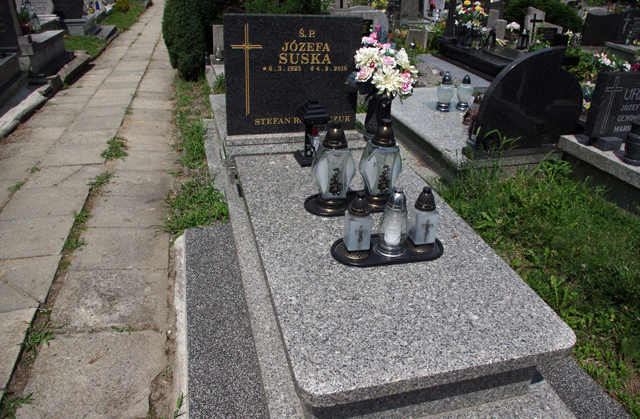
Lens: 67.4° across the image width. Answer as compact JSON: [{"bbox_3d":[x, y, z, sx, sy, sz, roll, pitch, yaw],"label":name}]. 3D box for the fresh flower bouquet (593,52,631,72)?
[{"bbox_3d":[2.615,-1.319,4.300,0.310,0.200,0.250,-4,27,-16],"label":"fresh flower bouquet"}]

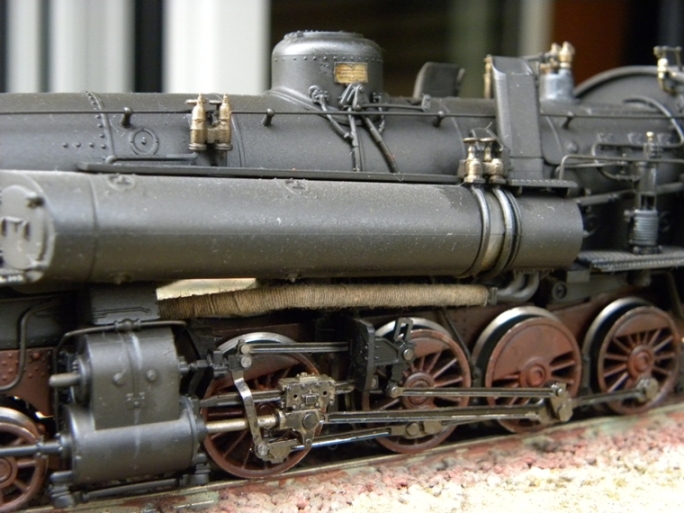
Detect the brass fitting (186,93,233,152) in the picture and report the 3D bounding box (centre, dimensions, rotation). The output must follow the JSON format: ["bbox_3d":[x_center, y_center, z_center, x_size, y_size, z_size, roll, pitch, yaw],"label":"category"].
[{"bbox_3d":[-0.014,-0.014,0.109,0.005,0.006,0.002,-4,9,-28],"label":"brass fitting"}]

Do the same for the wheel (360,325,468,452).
[{"bbox_3d":[0.009,0.017,0.128,0.017,0.017,0.003,-4,9,-28],"label":"wheel"}]

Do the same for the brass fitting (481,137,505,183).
[{"bbox_3d":[0.019,-0.012,0.126,0.002,0.006,0.003,-4,9,-28],"label":"brass fitting"}]

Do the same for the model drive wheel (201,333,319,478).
[{"bbox_3d":[-0.009,0.018,0.118,0.017,0.017,0.003,-4,9,-28],"label":"model drive wheel"}]

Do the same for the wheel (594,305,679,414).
[{"bbox_3d":[0.041,0.015,0.145,0.017,0.017,0.003,-4,9,-28],"label":"wheel"}]

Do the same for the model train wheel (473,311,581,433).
[{"bbox_3d":[0.025,0.016,0.136,0.017,0.017,0.003,-4,9,-28],"label":"model train wheel"}]

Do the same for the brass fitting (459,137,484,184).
[{"bbox_3d":[0.016,-0.012,0.125,0.002,0.006,0.003,-4,9,-28],"label":"brass fitting"}]

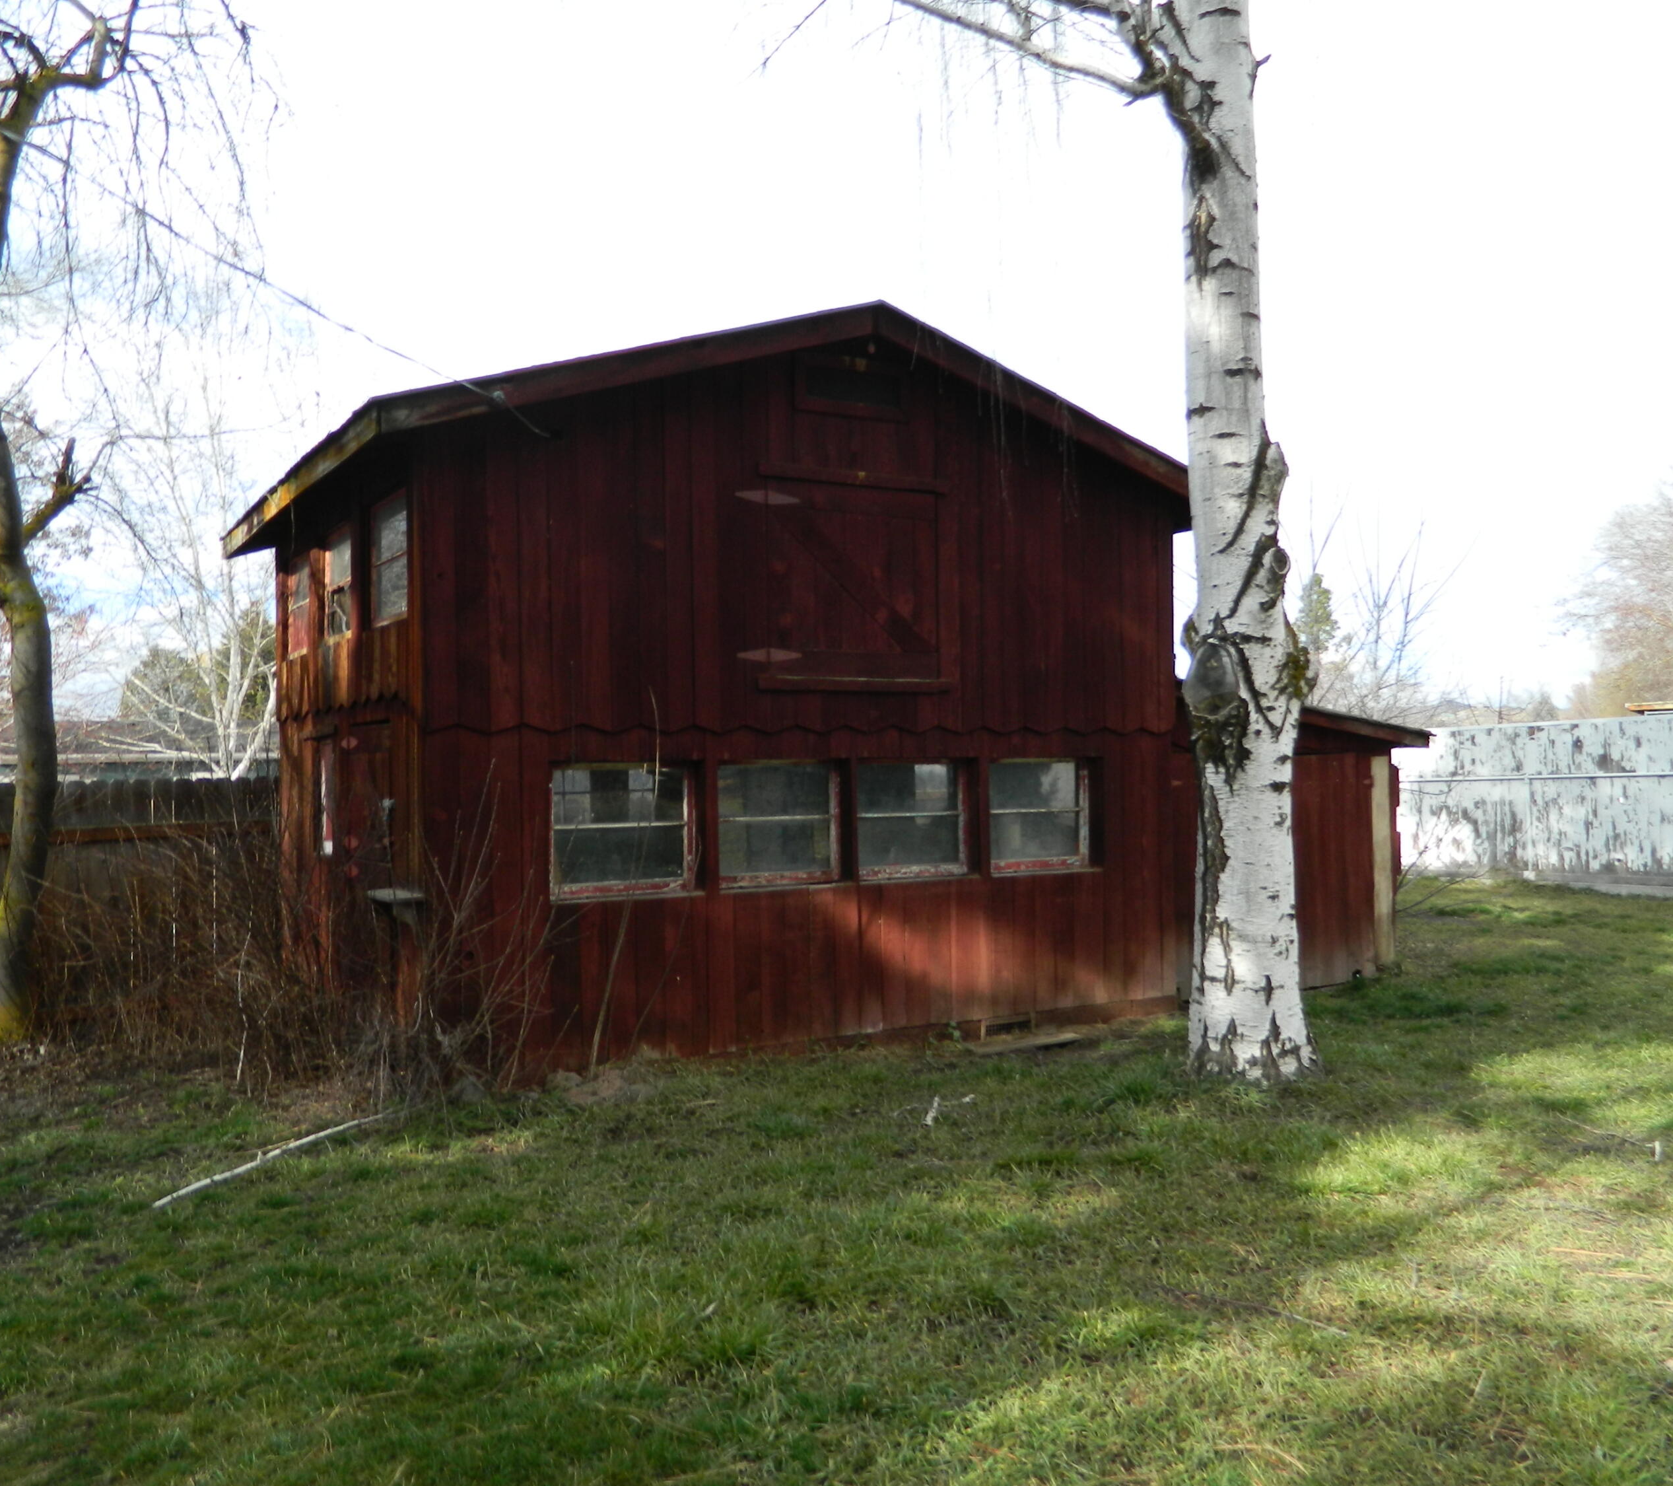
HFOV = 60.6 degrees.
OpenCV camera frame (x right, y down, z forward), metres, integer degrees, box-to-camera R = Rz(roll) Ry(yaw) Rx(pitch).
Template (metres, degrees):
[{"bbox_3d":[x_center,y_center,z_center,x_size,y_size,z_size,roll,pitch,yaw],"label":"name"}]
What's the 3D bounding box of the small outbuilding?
[{"bbox_3d":[-0.018,-0.387,11.200,8.181,4.399,4.937,0,-1,-31],"label":"small outbuilding"}]

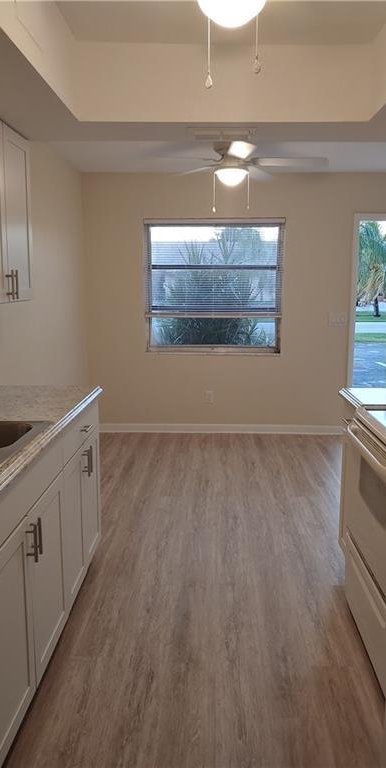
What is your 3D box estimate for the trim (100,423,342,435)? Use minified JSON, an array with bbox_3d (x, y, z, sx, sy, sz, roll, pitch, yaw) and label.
[{"bbox_3d":[0.237,0.433,5.377,2.445,0.100,0.020,1,10,2],"label":"trim"}]

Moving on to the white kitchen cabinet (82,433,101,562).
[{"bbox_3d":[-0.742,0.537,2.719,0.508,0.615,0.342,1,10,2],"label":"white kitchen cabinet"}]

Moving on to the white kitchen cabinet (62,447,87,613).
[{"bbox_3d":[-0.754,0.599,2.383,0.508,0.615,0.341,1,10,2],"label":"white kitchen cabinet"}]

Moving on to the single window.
[{"bbox_3d":[0.197,-0.895,5.170,1.285,1.230,0.100,1,10,2],"label":"single window"}]

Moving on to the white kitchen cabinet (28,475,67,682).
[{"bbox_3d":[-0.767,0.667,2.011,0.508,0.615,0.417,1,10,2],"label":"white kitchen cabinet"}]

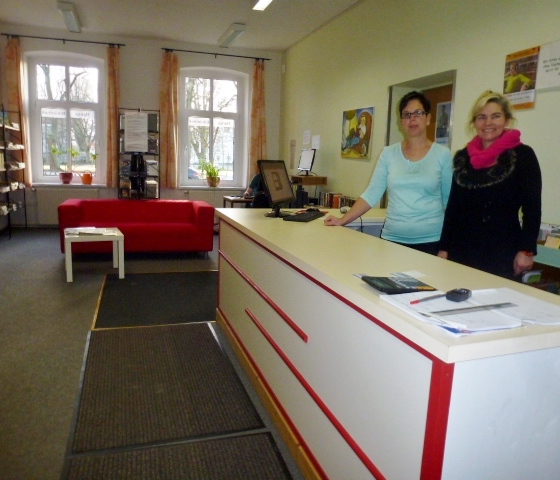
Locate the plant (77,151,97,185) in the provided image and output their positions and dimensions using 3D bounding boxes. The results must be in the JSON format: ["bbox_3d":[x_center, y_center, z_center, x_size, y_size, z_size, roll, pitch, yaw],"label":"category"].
[{"bbox_3d":[-3.290,-1.225,7.585,0.315,0.566,0.280,-1,11,-19],"label":"plant"}]

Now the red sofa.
[{"bbox_3d":[-1.868,-0.154,5.946,1.800,0.660,0.880,-1,11,-19],"label":"red sofa"}]

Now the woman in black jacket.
[{"bbox_3d":[1.043,0.096,2.281,0.470,1.650,0.320,7,11,23],"label":"woman in black jacket"}]

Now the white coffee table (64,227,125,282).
[{"bbox_3d":[-1.970,0.152,4.786,0.550,0.450,0.550,-1,11,-19],"label":"white coffee table"}]

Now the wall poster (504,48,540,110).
[{"bbox_3d":[1.814,-1.196,3.345,0.010,0.425,0.300,-1,11,-19],"label":"wall poster"}]

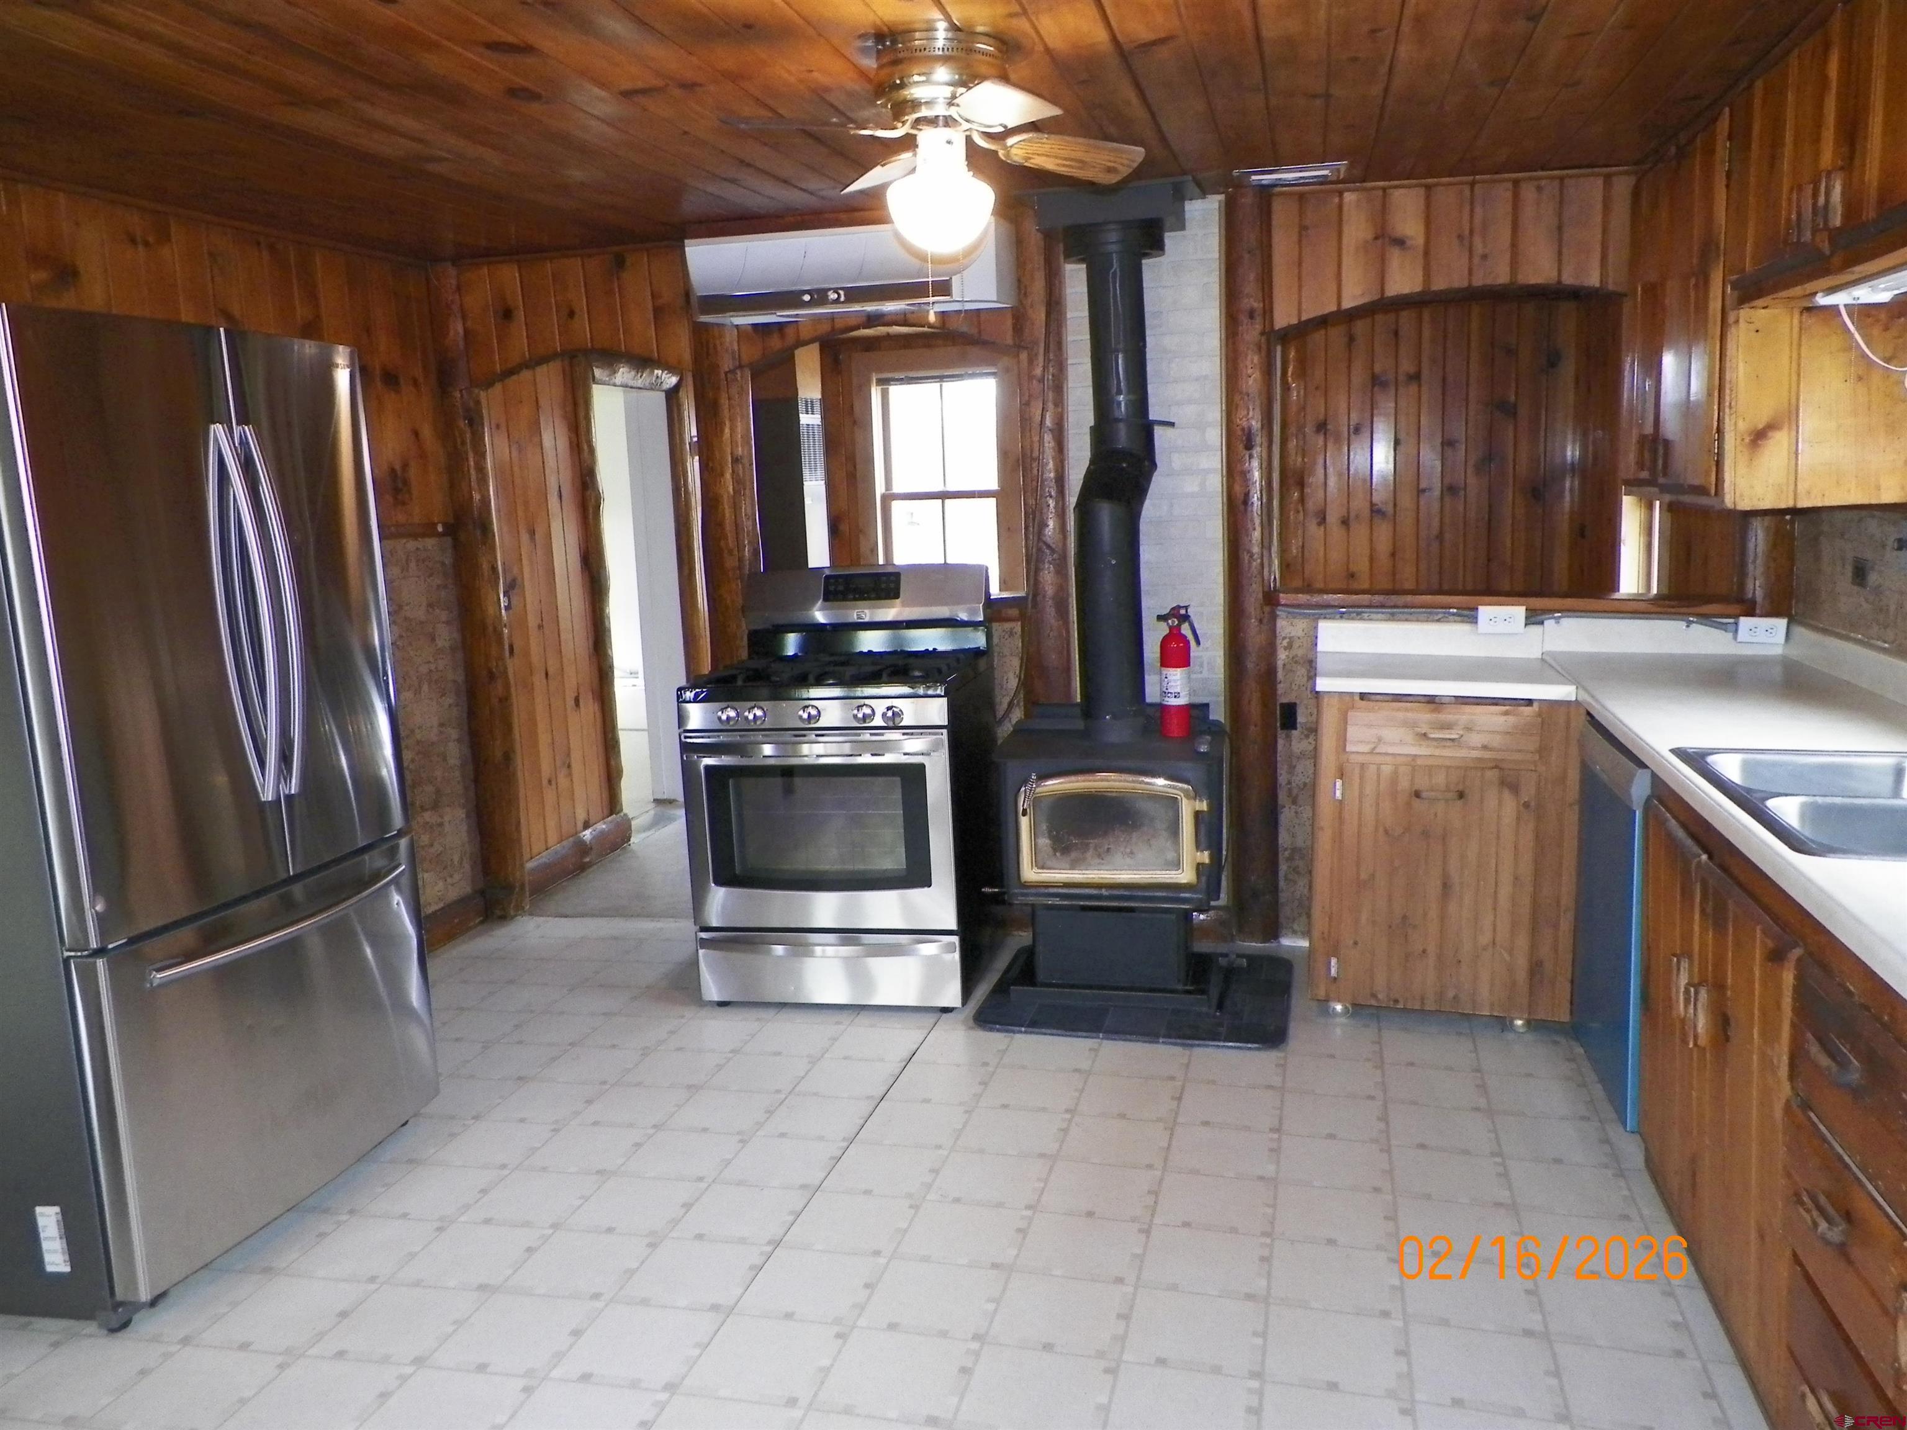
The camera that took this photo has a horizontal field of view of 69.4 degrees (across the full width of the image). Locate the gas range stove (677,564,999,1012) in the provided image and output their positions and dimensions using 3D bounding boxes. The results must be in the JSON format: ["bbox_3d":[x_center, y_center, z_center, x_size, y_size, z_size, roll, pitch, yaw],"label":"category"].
[{"bbox_3d":[-0.316,0.195,4.087,0.753,1.190,0.684,0,9,9],"label":"gas range stove"}]

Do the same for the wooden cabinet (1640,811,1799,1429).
[{"bbox_3d":[1.623,0.608,2.406,0.575,0.763,0.962,1,9,15],"label":"wooden cabinet"}]

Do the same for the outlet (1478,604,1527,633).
[{"bbox_3d":[1.579,-0.272,3.968,0.127,0.074,0.040,1,9,15],"label":"outlet"}]

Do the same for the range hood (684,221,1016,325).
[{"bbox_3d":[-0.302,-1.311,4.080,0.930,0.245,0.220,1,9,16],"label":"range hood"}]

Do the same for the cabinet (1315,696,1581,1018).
[{"bbox_3d":[1.333,0.328,3.825,0.639,0.833,0.595,1,9,15],"label":"cabinet"}]

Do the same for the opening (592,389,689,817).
[{"bbox_3d":[-1.354,-0.434,5.977,0.139,1.933,0.684,1,9,15],"label":"opening"}]

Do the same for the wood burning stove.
[{"bbox_3d":[0.441,-0.334,3.848,0.595,2.201,0.615,1,9,15],"label":"wood burning stove"}]

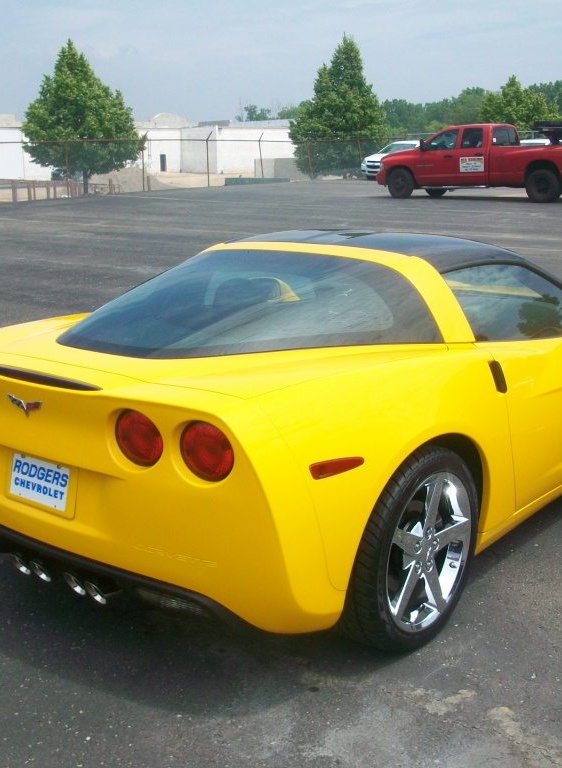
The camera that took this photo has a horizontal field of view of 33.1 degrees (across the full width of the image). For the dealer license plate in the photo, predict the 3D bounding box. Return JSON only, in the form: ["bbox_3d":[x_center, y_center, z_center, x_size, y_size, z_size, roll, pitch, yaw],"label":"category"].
[{"bbox_3d":[-0.751,0.304,2.951,0.290,0.140,0.020,10,3,39],"label":"dealer license plate"}]

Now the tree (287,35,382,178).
[{"bbox_3d":[2.524,-12.313,42.270,4.300,6.130,4.300,0,14,3],"label":"tree"}]

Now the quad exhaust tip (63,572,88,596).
[{"bbox_3d":[-0.613,0.615,2.963,0.085,0.085,0.100,10,17,38],"label":"quad exhaust tip"}]

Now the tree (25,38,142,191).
[{"bbox_3d":[-6.081,-8.210,29.000,3.700,4.650,3.700,-3,15,-11],"label":"tree"}]

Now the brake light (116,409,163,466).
[{"bbox_3d":[-0.383,0.148,2.658,0.165,0.165,0.070,6,15,29],"label":"brake light"}]

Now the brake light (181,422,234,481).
[{"bbox_3d":[-0.182,0.175,2.524,0.165,0.165,0.070,5,15,27],"label":"brake light"}]

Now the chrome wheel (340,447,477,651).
[{"bbox_3d":[0.369,0.511,3.053,0.280,0.675,0.675,10,17,38],"label":"chrome wheel"}]

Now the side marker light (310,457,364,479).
[{"bbox_3d":[0.152,0.220,2.553,0.195,0.047,0.030,-11,17,-38],"label":"side marker light"}]

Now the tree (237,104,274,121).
[{"bbox_3d":[-5.599,-54.194,200.000,8.000,9.500,8.000,-1,14,-1],"label":"tree"}]

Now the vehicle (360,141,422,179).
[{"bbox_3d":[5.250,-9.063,38.300,1.800,1.530,4.700,11,18,39],"label":"vehicle"}]

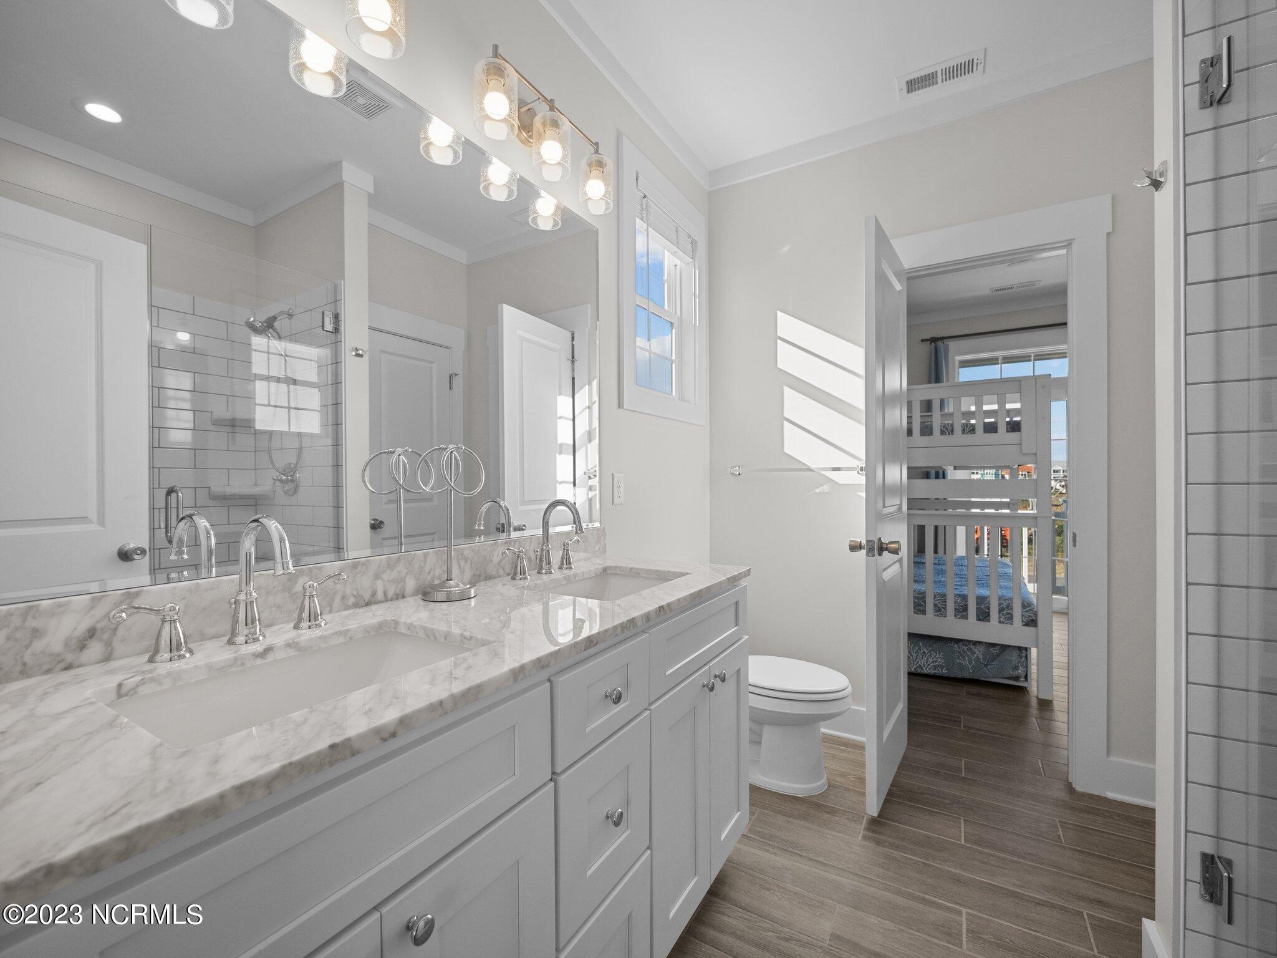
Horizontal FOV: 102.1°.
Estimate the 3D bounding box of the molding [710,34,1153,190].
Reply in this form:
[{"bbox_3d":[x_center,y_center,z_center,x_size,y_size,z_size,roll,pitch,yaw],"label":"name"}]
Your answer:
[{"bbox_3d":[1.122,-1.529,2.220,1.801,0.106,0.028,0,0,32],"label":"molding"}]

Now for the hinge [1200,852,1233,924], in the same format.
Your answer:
[{"bbox_3d":[1.125,0.795,0.995,0.049,0.098,0.064,0,0,32],"label":"hinge"}]

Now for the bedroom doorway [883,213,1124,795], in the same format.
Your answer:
[{"bbox_3d":[1.374,0.060,2.140,0.853,2.182,0.140,0,0,32],"label":"bedroom doorway"}]

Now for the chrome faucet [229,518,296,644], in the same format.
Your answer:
[{"bbox_3d":[-0.627,0.170,0.864,0.176,0.220,0.054,0,0,32],"label":"chrome faucet"}]

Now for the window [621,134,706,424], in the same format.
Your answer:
[{"bbox_3d":[0.097,-0.800,2.345,0.110,1.056,0.758,0,0,32],"label":"window"}]

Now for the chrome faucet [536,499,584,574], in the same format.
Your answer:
[{"bbox_3d":[-0.231,0.168,1.500,0.176,0.220,0.054,0,0,32],"label":"chrome faucet"}]

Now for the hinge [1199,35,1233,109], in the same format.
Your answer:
[{"bbox_3d":[1.121,-0.784,0.992,0.049,0.099,0.064,0,0,32],"label":"hinge"}]

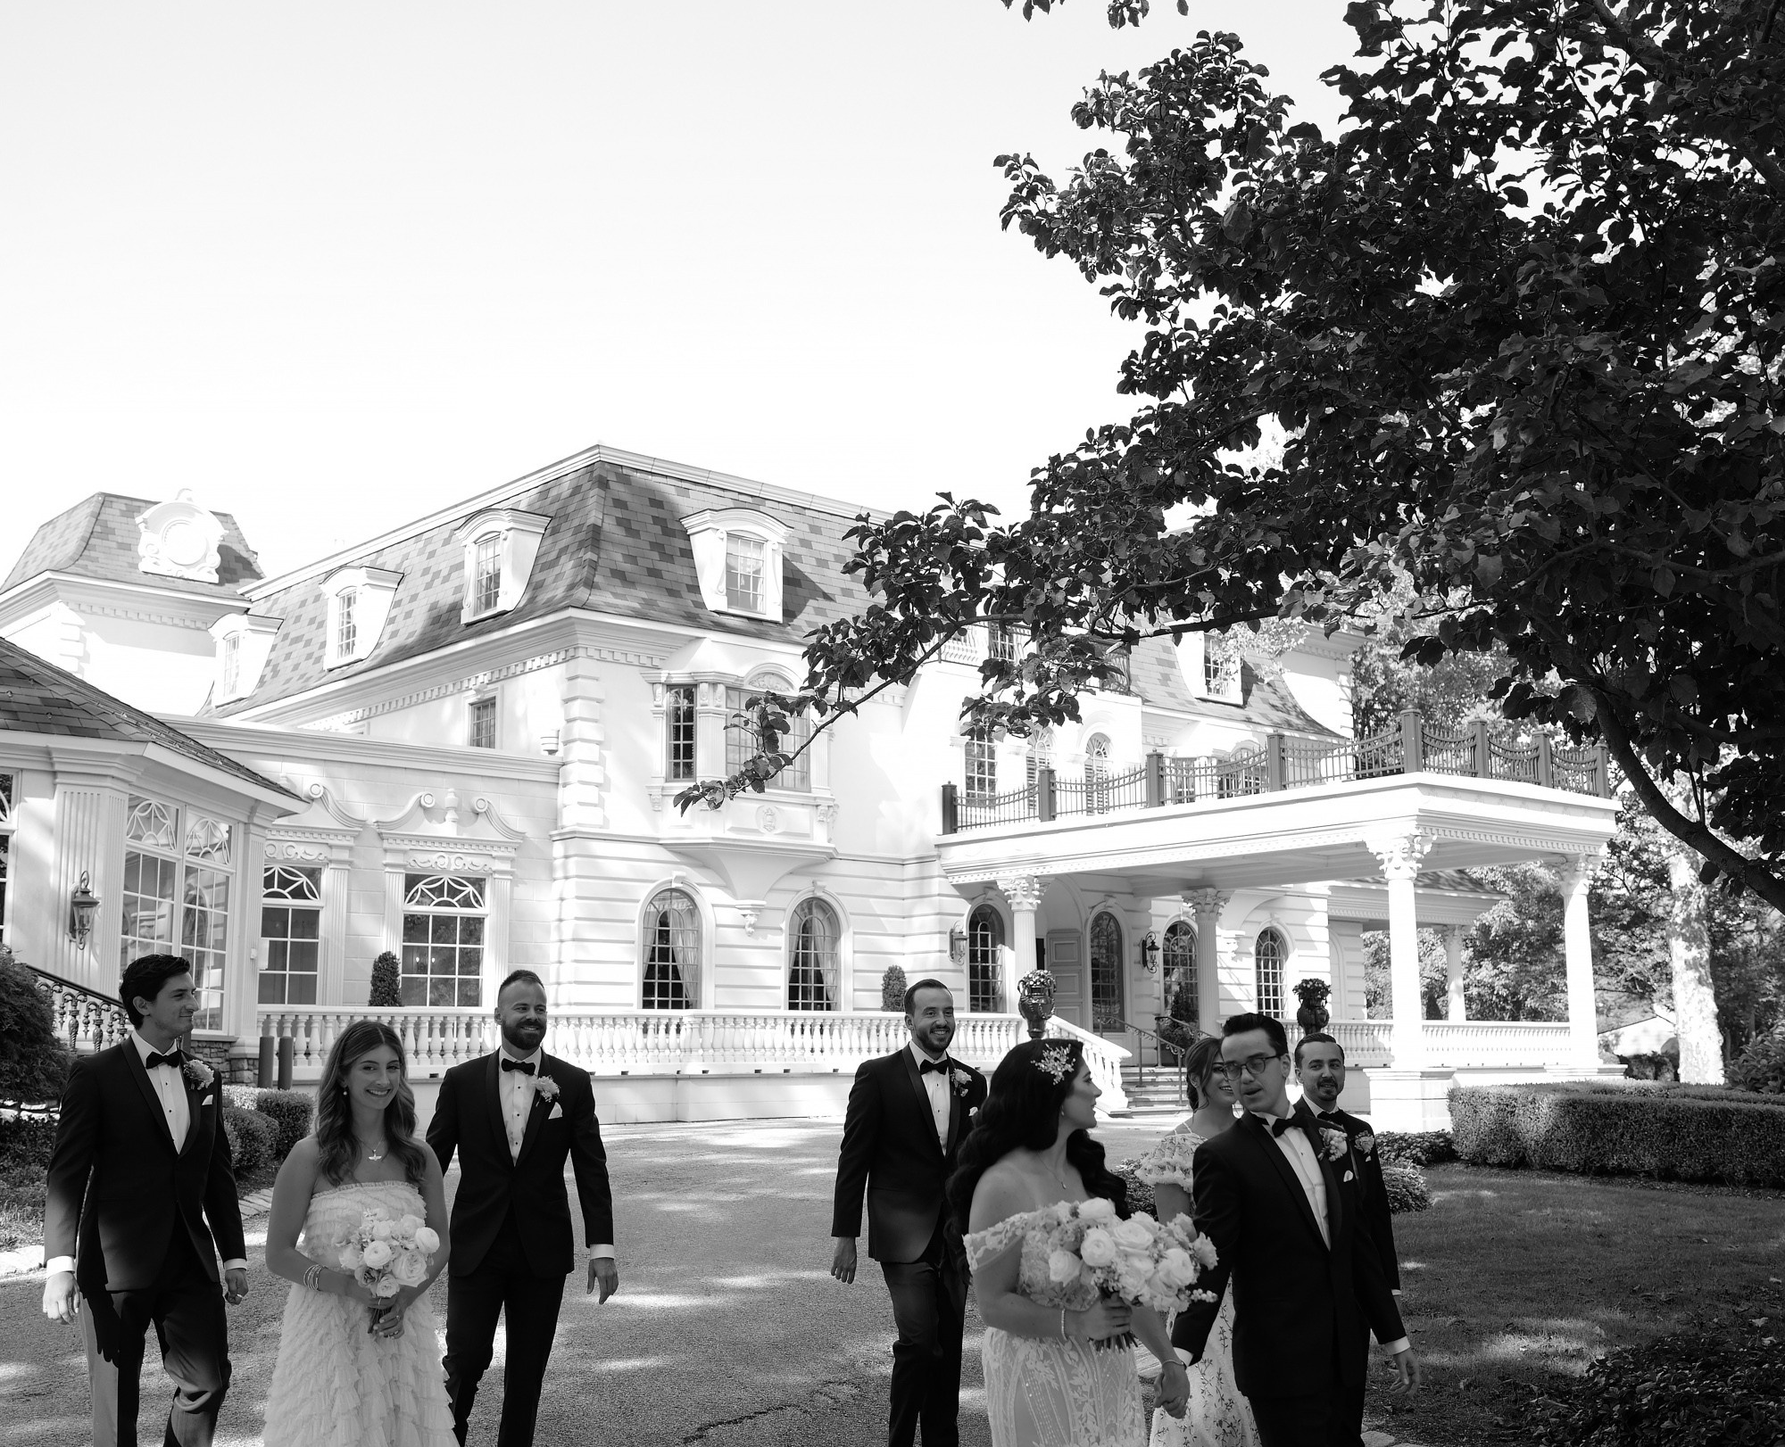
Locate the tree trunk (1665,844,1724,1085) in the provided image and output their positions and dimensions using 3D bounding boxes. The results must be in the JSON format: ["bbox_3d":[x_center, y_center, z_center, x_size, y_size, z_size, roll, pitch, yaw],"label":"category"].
[{"bbox_3d":[12.623,3.871,32.798,0.720,4.300,0.720,-4,-10,19],"label":"tree trunk"}]

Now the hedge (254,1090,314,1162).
[{"bbox_3d":[-6.155,4.105,21.119,0.660,0.800,0.660,5,-11,-30],"label":"hedge"}]

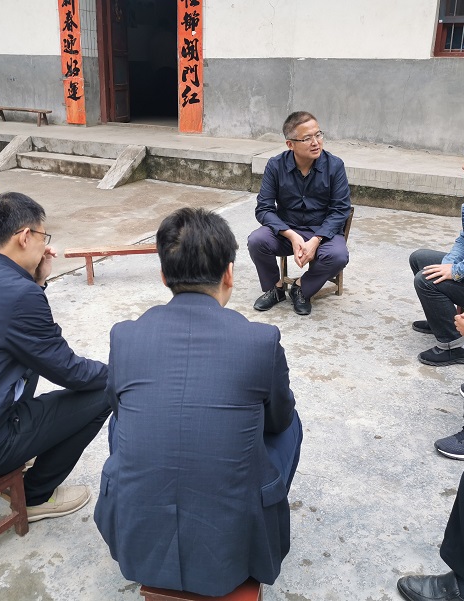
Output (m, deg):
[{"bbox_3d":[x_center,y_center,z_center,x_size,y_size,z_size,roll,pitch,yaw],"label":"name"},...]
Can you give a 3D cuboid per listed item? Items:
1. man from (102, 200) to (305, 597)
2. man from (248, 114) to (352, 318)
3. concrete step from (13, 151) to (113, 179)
[{"bbox_3d":[-0.044,0.320,1.724,0.590,1.150,0.770,3,21,5],"label":"man"},{"bbox_3d":[0.442,-0.534,3.890,0.570,1.180,0.700,6,22,13],"label":"man"},{"bbox_3d":[-1.985,-1.705,7.907,1.715,0.186,0.339,12,23,28],"label":"concrete step"}]

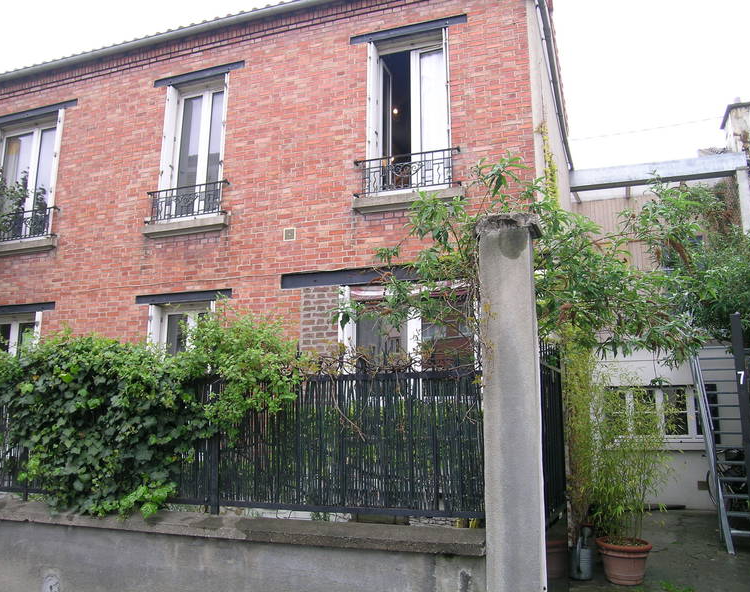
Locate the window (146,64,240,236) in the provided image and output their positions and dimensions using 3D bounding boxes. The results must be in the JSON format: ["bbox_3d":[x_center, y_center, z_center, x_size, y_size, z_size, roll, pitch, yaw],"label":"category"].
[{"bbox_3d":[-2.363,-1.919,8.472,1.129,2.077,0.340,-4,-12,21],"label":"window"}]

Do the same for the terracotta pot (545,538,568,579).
[{"bbox_3d":[1.503,2.325,5.776,0.470,0.340,0.470,-4,-12,21],"label":"terracotta pot"}]

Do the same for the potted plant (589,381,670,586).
[{"bbox_3d":[2.406,1.765,6.149,0.720,1.849,0.720,-4,-12,21],"label":"potted plant"}]

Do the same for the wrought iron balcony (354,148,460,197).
[{"bbox_3d":[0.351,-1.355,7.122,1.232,0.422,0.120,-4,-12,21],"label":"wrought iron balcony"}]

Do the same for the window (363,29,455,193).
[{"bbox_3d":[0.421,-2.081,7.447,1.019,1.948,0.300,-4,-12,21],"label":"window"}]

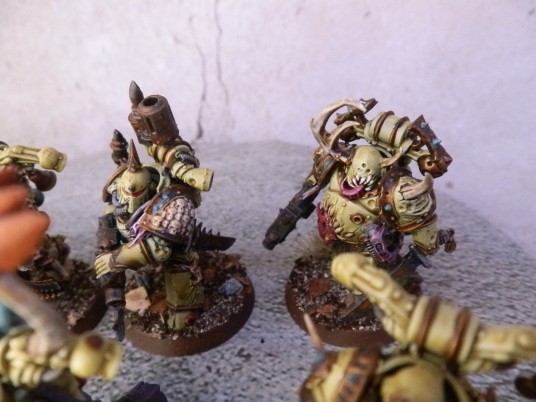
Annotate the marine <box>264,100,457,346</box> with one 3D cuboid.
[{"bbox_3d":[0.015,0.002,0.072,0.031,0.038,0.026,2,36,15],"label":"marine"}]

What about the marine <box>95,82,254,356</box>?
[{"bbox_3d":[-0.018,0.002,0.073,0.026,0.043,0.026,12,39,27],"label":"marine"}]

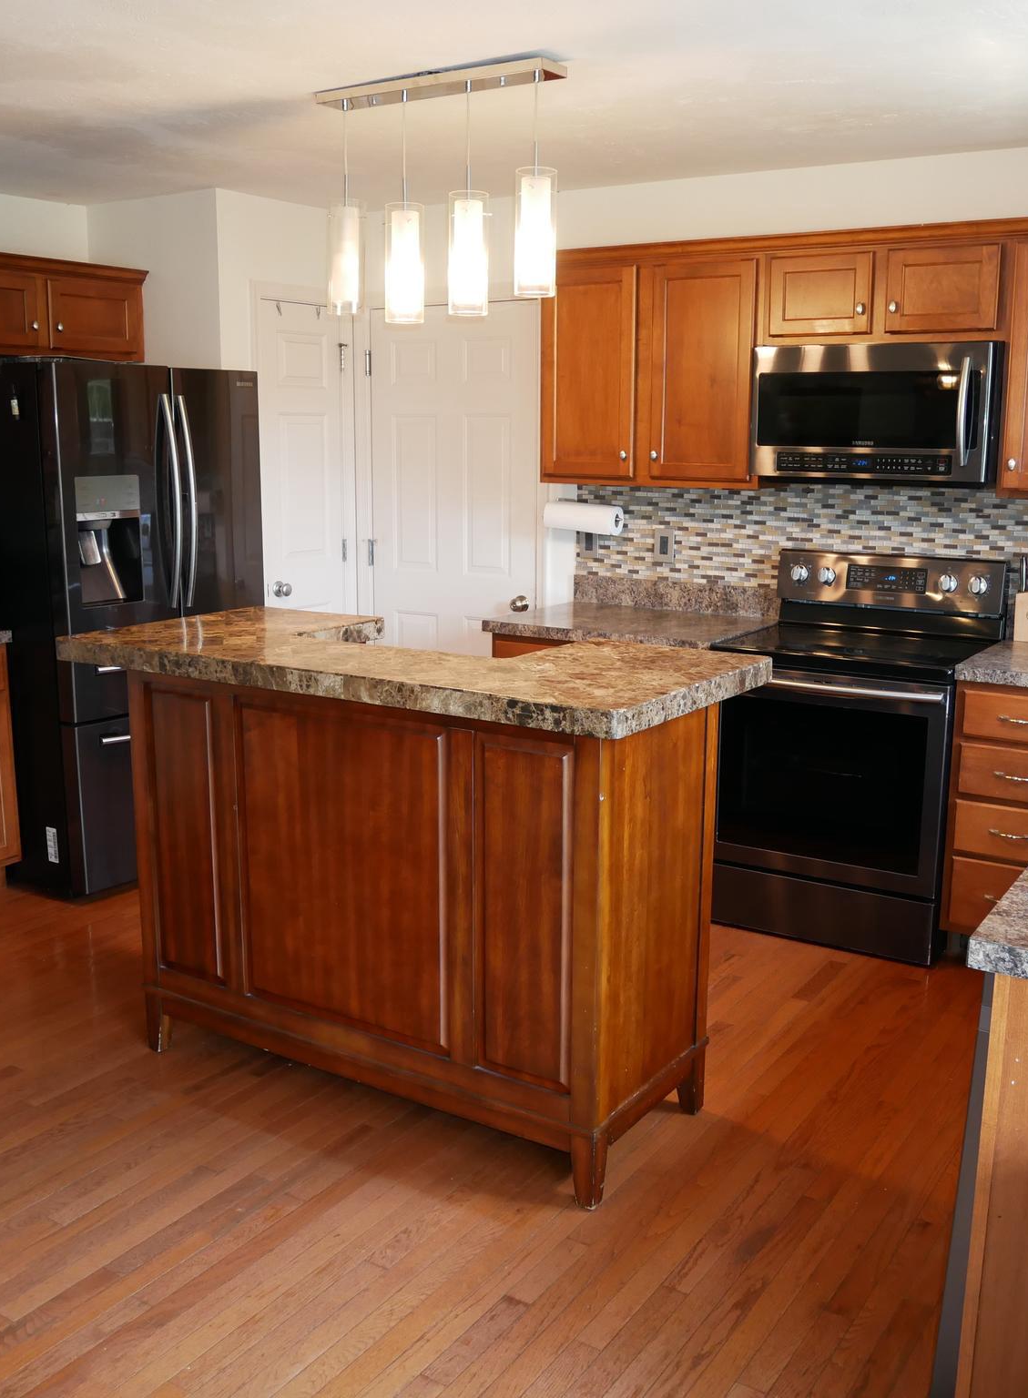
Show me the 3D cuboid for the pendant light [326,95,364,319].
[{"bbox_3d":[-0.425,-1.248,3.291,0.100,0.517,0.100,0,12,0],"label":"pendant light"}]

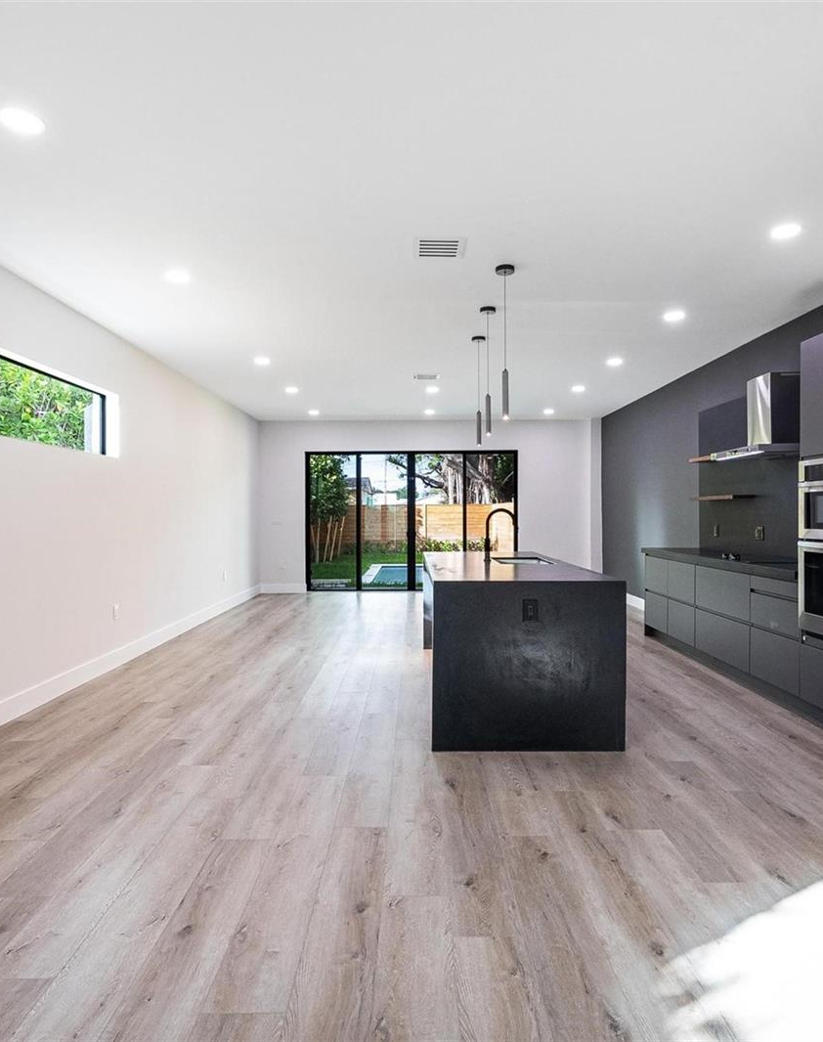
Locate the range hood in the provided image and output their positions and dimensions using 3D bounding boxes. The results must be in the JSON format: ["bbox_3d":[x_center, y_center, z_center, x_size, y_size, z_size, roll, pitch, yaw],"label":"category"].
[{"bbox_3d":[2.908,-0.858,5.024,0.485,0.661,0.763,0,1,0],"label":"range hood"}]

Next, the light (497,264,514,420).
[{"bbox_3d":[0.585,-1.109,3.802,0.117,0.952,0.117,0,1,0],"label":"light"}]

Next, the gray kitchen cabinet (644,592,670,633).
[{"bbox_3d":[2.863,0.958,6.386,0.580,0.354,0.600,0,1,0],"label":"gray kitchen cabinet"}]

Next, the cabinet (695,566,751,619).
[{"bbox_3d":[2.786,0.574,4.917,0.570,0.360,0.855,0,1,0],"label":"cabinet"}]

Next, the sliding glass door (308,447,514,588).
[{"bbox_3d":[0.005,0.013,10.211,3.536,2.350,0.140,0,1,0],"label":"sliding glass door"}]

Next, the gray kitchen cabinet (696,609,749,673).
[{"bbox_3d":[2.854,0.970,5.036,0.580,0.356,0.902,0,1,0],"label":"gray kitchen cabinet"}]

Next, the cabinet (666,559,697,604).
[{"bbox_3d":[2.788,0.565,5.654,0.570,0.362,0.600,0,1,0],"label":"cabinet"}]

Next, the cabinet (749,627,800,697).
[{"bbox_3d":[2.849,0.972,4.289,0.580,0.351,0.591,0,1,0],"label":"cabinet"}]

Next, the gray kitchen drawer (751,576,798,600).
[{"bbox_3d":[2.784,0.453,4.203,0.570,0.100,0.560,0,1,0],"label":"gray kitchen drawer"}]

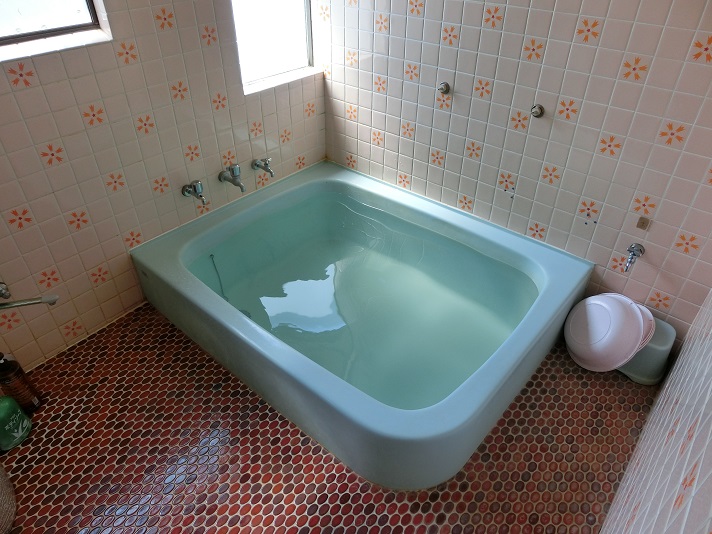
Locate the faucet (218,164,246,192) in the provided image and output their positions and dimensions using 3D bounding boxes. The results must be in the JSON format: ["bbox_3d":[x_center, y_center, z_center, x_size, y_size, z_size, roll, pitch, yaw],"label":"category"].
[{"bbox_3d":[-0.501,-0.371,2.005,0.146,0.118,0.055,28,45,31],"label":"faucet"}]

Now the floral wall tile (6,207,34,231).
[{"bbox_3d":[-1.037,-0.150,1.518,0.009,0.072,0.072,27,45,31],"label":"floral wall tile"}]

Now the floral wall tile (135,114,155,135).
[{"bbox_3d":[-0.731,-0.492,1.708,0.009,0.072,0.072,27,45,31],"label":"floral wall tile"}]

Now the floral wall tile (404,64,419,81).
[{"bbox_3d":[0.275,-0.958,2.420,0.094,0.094,0.010,28,45,31],"label":"floral wall tile"}]

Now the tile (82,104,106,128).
[{"bbox_3d":[-0.836,-0.482,1.575,0.010,0.075,0.075,28,45,31],"label":"tile"}]

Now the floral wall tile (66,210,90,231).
[{"bbox_3d":[-0.935,-0.160,1.661,0.009,0.072,0.072,27,45,31],"label":"floral wall tile"}]

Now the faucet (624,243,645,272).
[{"bbox_3d":[1.162,-0.031,2.075,0.059,0.108,0.093,28,45,31],"label":"faucet"}]

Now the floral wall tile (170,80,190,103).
[{"bbox_3d":[-0.628,-0.626,1.756,0.009,0.072,0.072,27,45,31],"label":"floral wall tile"}]

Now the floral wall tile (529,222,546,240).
[{"bbox_3d":[0.701,-0.137,1.907,0.075,0.075,0.010,28,45,31],"label":"floral wall tile"}]

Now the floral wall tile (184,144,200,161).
[{"bbox_3d":[-0.629,-0.439,1.898,0.009,0.072,0.072,27,45,31],"label":"floral wall tile"}]

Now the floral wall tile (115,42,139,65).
[{"bbox_3d":[-0.730,-0.682,1.577,0.010,0.075,0.075,28,45,31],"label":"floral wall tile"}]

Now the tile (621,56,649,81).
[{"bbox_3d":[0.816,-0.578,1.445,0.075,0.075,0.010,28,45,31],"label":"tile"}]

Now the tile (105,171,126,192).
[{"bbox_3d":[-0.833,-0.295,1.708,0.009,0.072,0.072,27,45,31],"label":"tile"}]

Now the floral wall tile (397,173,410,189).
[{"bbox_3d":[0.220,-0.392,2.225,0.072,0.072,0.009,28,45,32],"label":"floral wall tile"}]

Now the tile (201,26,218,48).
[{"bbox_3d":[-0.654,-1.028,2.192,0.010,0.094,0.094,28,45,31],"label":"tile"}]

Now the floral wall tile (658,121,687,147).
[{"bbox_3d":[0.935,-0.391,1.457,0.075,0.075,0.010,28,45,31],"label":"floral wall tile"}]

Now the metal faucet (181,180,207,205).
[{"bbox_3d":[-0.619,-0.294,1.900,0.118,0.096,0.049,27,45,31],"label":"metal faucet"}]

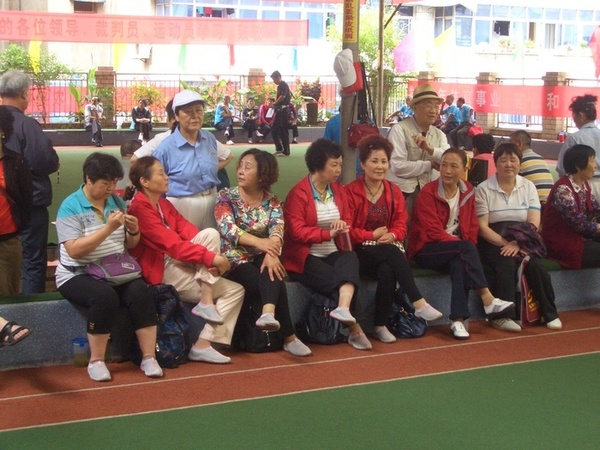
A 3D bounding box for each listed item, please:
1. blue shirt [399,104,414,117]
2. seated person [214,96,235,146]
[{"bbox_3d":[2.682,-2.805,26.560,0.380,0.420,0.450,-4,9,-30],"label":"blue shirt"},{"bbox_3d":[-1.782,-2.497,25.401,0.480,1.170,0.740,-5,10,-36],"label":"seated person"}]

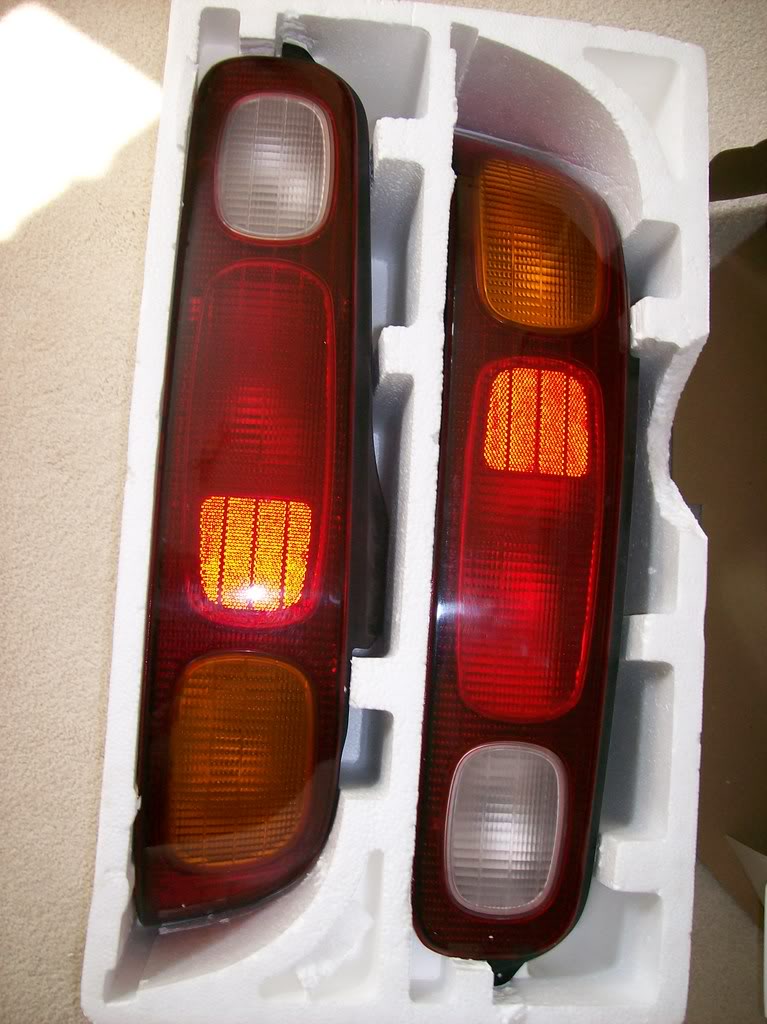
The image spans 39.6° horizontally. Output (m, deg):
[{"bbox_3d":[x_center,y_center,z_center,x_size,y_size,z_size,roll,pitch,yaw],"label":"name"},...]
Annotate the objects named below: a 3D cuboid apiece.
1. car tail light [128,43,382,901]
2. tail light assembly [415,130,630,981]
[{"bbox_3d":[-0.073,-0.014,0.697,0.131,0.105,0.544,4,83,-3],"label":"car tail light"},{"bbox_3d":[0.093,0.001,0.704,0.127,0.105,0.539,4,83,-3],"label":"tail light assembly"}]

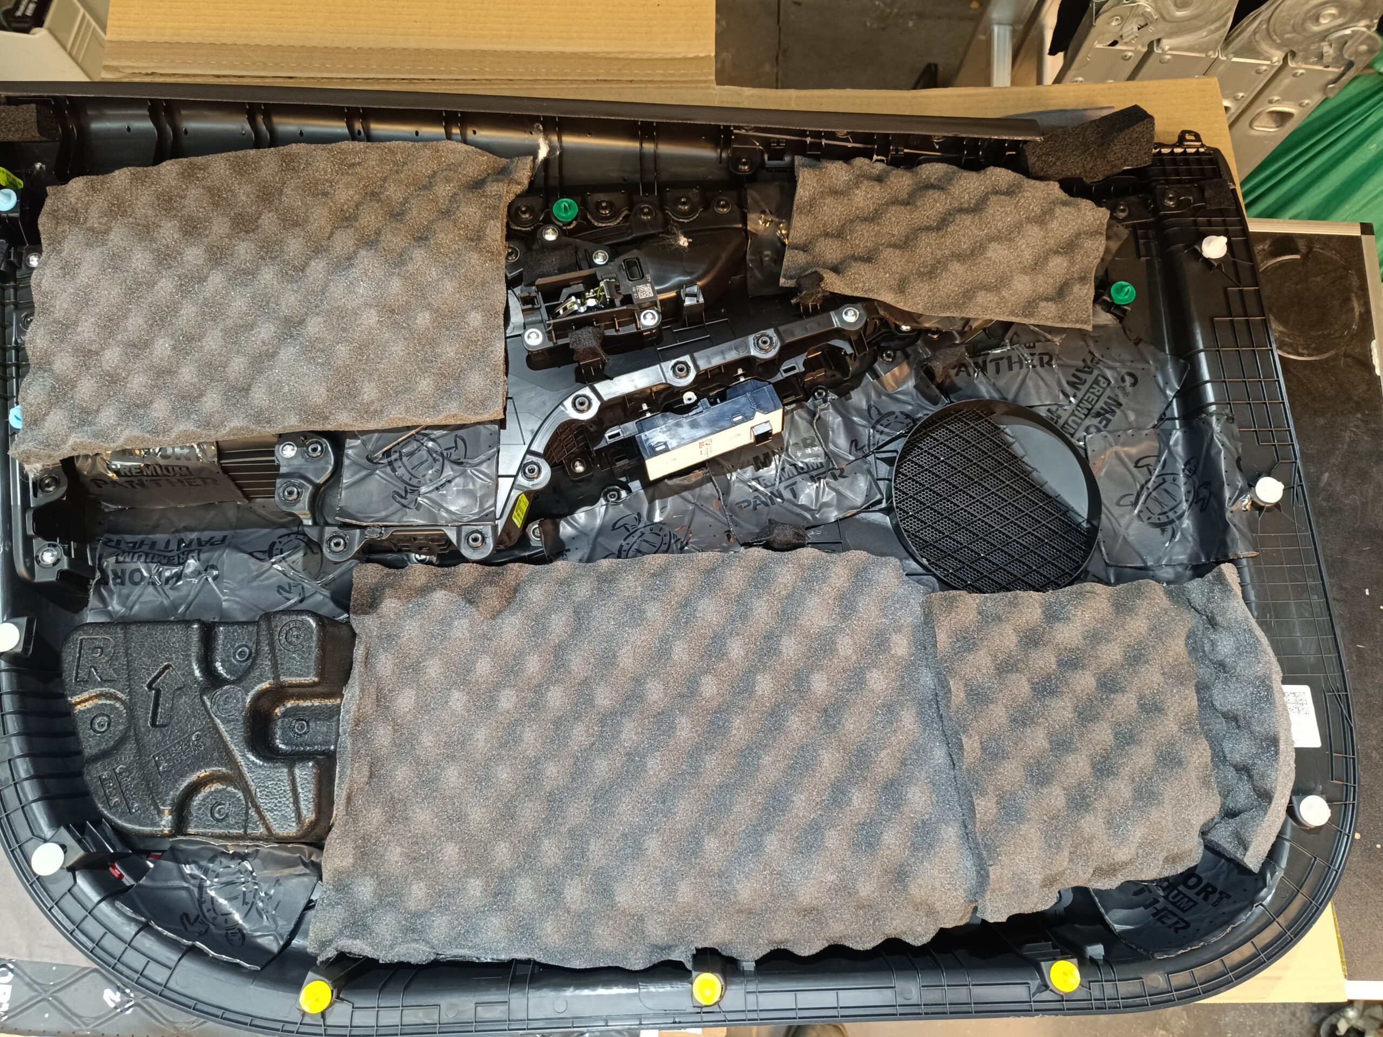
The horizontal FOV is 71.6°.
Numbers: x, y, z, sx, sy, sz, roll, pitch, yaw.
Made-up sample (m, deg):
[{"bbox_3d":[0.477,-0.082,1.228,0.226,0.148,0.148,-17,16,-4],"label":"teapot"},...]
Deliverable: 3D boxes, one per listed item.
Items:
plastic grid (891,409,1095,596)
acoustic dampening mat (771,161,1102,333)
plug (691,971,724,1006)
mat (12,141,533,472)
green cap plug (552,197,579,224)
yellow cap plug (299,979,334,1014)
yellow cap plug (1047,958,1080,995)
[{"bbox_3d":[0.237,-0.012,0.756,0.164,0.031,0.164,1,71,-3],"label":"plastic grid"},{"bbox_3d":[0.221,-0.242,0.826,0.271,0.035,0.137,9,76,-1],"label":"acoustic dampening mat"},{"bbox_3d":[0.011,0.304,0.620,0.021,0.017,0.021,1,71,-3],"label":"plug"},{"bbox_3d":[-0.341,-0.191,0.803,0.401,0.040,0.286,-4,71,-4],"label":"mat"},{"bbox_3d":[-0.107,-0.261,0.812,0.021,0.017,0.021,1,71,-3],"label":"green cap plug"},{"bbox_3d":[-0.237,0.303,0.607,0.021,0.017,0.021,1,71,-3],"label":"yellow cap plug"},{"bbox_3d":[0.246,0.303,0.634,0.021,0.017,0.021,1,71,-3],"label":"yellow cap plug"}]

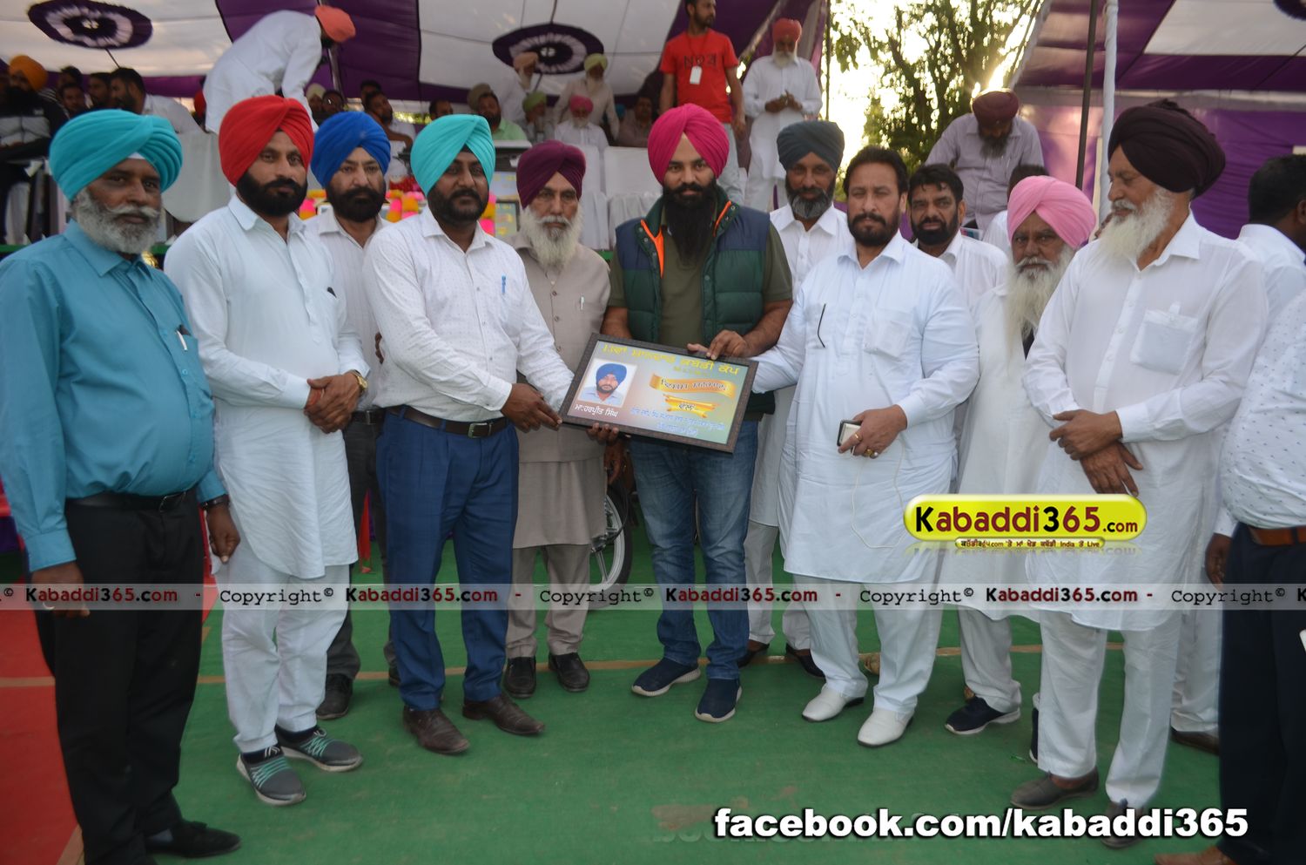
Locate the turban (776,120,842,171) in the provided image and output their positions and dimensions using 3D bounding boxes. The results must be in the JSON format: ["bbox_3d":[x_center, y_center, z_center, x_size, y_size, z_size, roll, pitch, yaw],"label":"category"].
[{"bbox_3d":[0.518,-0.940,3.210,0.215,0.165,0.250,2,6,9],"label":"turban"}]

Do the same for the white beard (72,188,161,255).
[{"bbox_3d":[-1.138,-0.448,2.070,0.130,0.145,0.155,7,11,36],"label":"white beard"}]

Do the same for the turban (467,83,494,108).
[{"bbox_3d":[-1.469,-2.877,8.400,0.210,0.210,0.250,-3,10,-20],"label":"turban"}]

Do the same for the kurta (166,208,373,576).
[{"bbox_3d":[-1.000,-0.125,2.537,0.490,0.960,0.350,-7,11,-39],"label":"kurta"}]

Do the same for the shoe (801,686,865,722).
[{"bbox_3d":[0.600,0.836,3.166,0.280,0.100,0.105,-7,13,-35],"label":"shoe"}]

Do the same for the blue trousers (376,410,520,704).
[{"bbox_3d":[-0.615,0.378,2.952,0.400,0.890,0.330,-9,14,-43],"label":"blue trousers"}]

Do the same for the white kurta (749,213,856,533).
[{"bbox_3d":[0.514,-0.236,3.318,0.480,1.090,0.300,2,9,8],"label":"white kurta"}]

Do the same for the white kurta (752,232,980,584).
[{"bbox_3d":[0.631,-0.093,2.886,0.600,0.960,0.420,6,11,25],"label":"white kurta"}]

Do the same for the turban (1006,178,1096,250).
[{"bbox_3d":[1.144,-0.629,2.800,0.240,0.200,0.260,9,14,37],"label":"turban"}]

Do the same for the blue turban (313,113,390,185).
[{"bbox_3d":[-0.915,-0.860,2.947,0.230,0.210,0.265,-4,5,-26],"label":"blue turban"}]

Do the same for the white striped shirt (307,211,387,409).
[{"bbox_3d":[-0.919,-0.373,3.000,0.480,0.640,0.280,-2,11,-16],"label":"white striped shirt"}]

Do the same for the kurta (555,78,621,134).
[{"bbox_3d":[-0.636,-3.018,9.600,0.580,0.980,0.360,1,11,-2],"label":"kurta"}]

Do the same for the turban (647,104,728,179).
[{"bbox_3d":[0.105,-0.879,2.953,0.235,0.220,0.265,1,4,0],"label":"turban"}]

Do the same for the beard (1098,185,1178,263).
[{"bbox_3d":[1.174,-0.502,2.370,0.150,0.190,0.150,-1,9,-12],"label":"beard"}]

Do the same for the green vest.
[{"bbox_3d":[0.127,-0.402,3.006,0.490,0.680,0.300,2,9,8],"label":"green vest"}]

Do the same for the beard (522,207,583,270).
[{"bbox_3d":[-0.317,-0.611,3.086,0.180,0.195,0.140,-2,9,-15],"label":"beard"}]

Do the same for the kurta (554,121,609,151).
[{"bbox_3d":[-0.677,-2.642,9.200,0.520,0.620,0.380,1,11,-2],"label":"kurta"}]

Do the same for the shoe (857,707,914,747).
[{"bbox_3d":[0.722,0.861,2.986,0.100,0.100,0.280,9,12,42],"label":"shoe"}]

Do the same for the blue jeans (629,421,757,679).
[{"bbox_3d":[0.129,0.352,3.199,0.400,0.910,0.320,3,10,14],"label":"blue jeans"}]

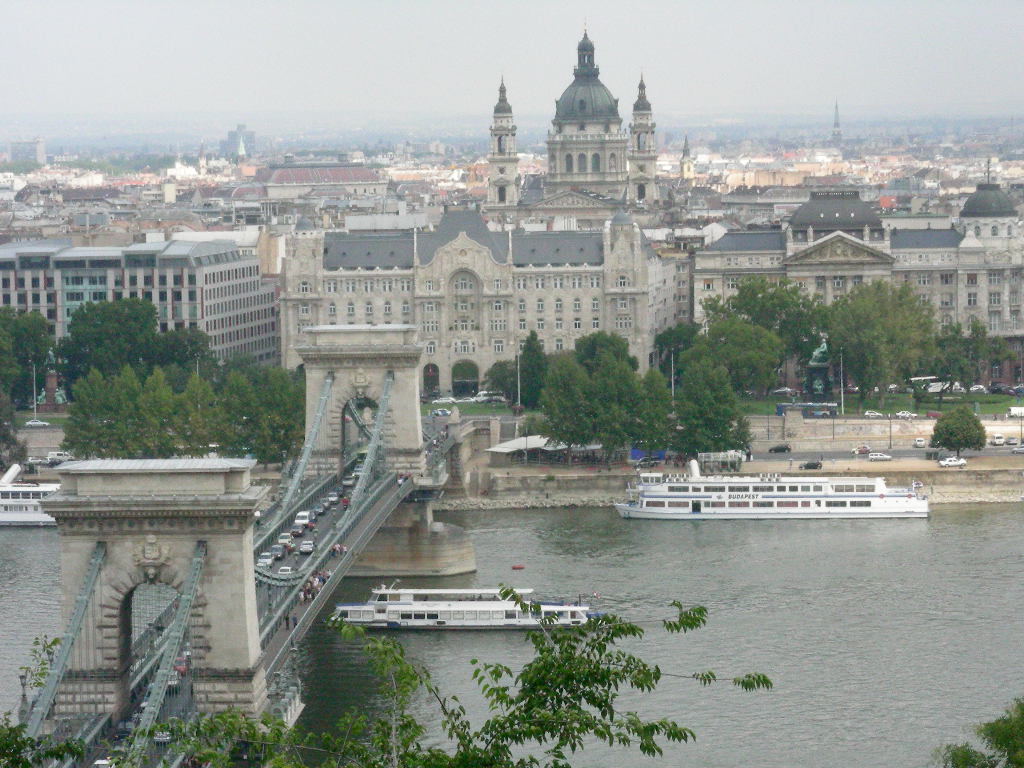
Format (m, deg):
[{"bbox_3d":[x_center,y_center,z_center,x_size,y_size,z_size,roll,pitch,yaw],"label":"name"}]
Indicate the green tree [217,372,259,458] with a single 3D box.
[{"bbox_3d":[-49.720,6.250,605.470,8.220,17.390,8.500,-1,4,3],"label":"green tree"}]

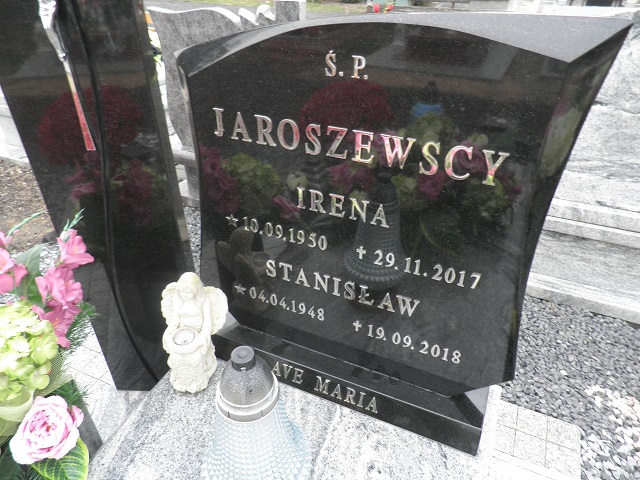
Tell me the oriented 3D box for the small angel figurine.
[{"bbox_3d":[-0.256,0.189,0.880,0.136,0.276,0.127,0,34,0],"label":"small angel figurine"}]

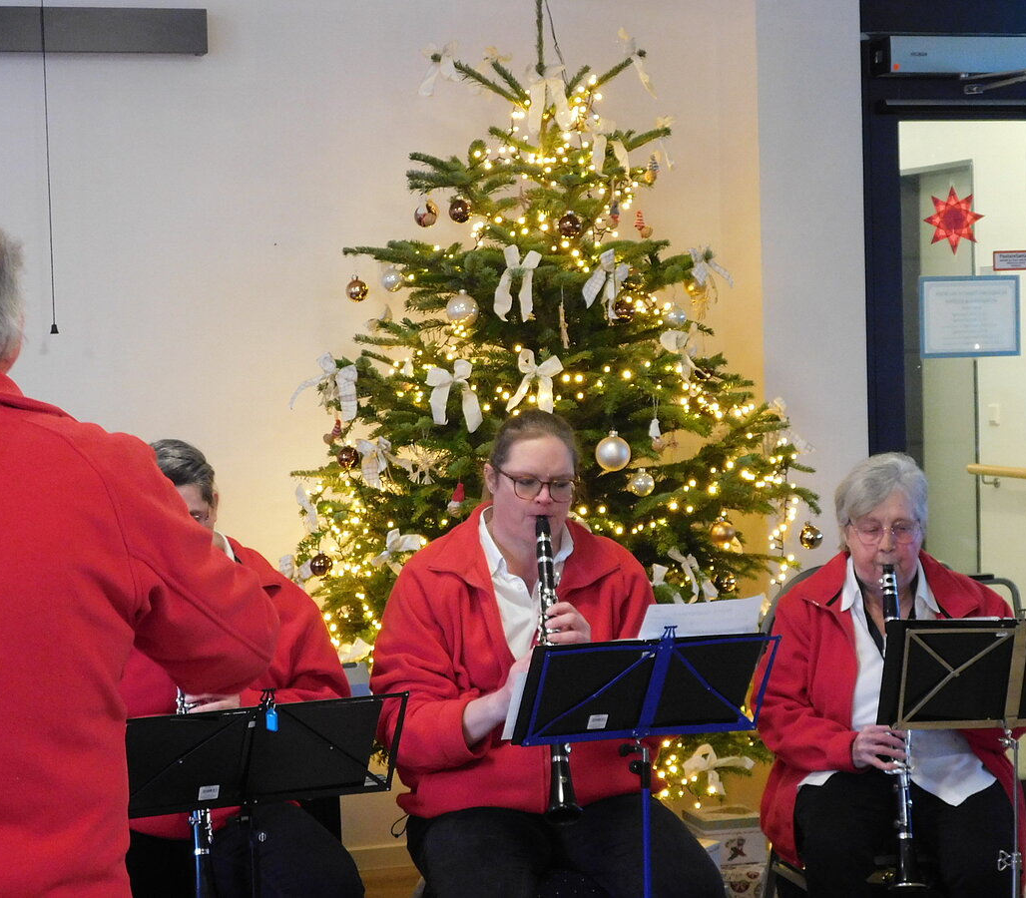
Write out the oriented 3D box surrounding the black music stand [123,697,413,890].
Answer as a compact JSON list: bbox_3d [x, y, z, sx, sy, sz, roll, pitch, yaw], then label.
[{"bbox_3d":[-0.433,0.806,3.871,0.500,0.860,0.430,-3,3,-20],"label":"black music stand"}]

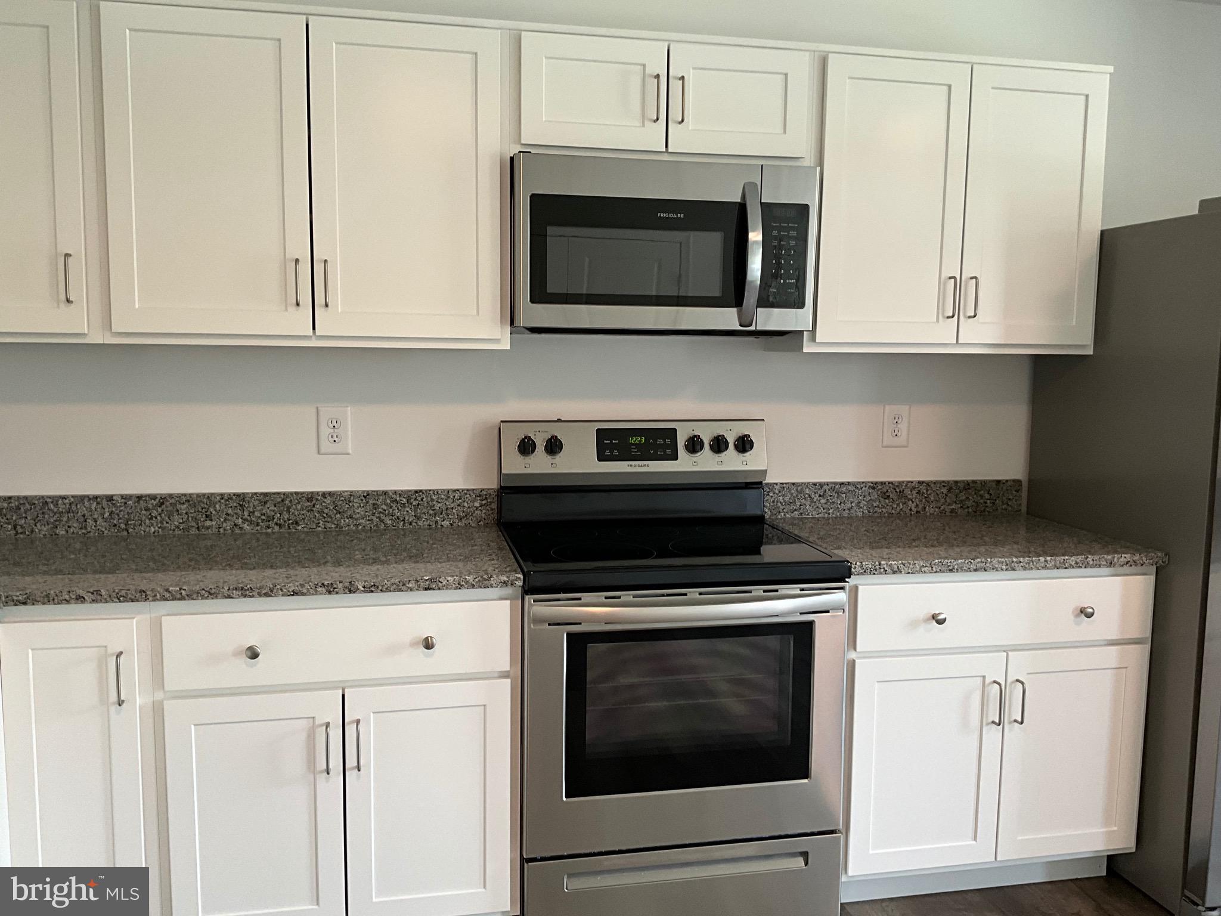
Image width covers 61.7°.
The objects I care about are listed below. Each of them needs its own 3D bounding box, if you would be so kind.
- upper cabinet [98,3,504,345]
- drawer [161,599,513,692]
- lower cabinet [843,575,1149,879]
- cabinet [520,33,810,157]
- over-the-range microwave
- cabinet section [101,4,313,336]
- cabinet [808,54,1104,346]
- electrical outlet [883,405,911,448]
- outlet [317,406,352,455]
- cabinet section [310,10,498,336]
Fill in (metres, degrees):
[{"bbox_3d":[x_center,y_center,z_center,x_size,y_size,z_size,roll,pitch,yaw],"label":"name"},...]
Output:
[{"bbox_3d":[-0.714,-0.652,2.482,0.914,0.760,0.337,-1,7,-12],"label":"upper cabinet"},{"bbox_3d":[-0.608,0.370,2.362,0.710,0.158,0.445,-1,7,-12],"label":"drawer"},{"bbox_3d":[0.904,0.642,2.816,0.836,0.805,0.642,-1,7,-12],"label":"lower cabinet"},{"bbox_3d":[0.107,-0.893,2.627,0.760,0.296,0.332,-1,7,-12],"label":"cabinet"},{"bbox_3d":[0.111,-0.525,2.633,0.759,0.413,0.407,-1,7,-12],"label":"over-the-range microwave"},{"bbox_3d":[-0.932,-0.655,2.457,0.436,0.724,0.320,-1,6,-12],"label":"cabinet section"},{"bbox_3d":[0.888,-0.672,2.813,0.839,0.760,0.337,-1,7,-12],"label":"cabinet"},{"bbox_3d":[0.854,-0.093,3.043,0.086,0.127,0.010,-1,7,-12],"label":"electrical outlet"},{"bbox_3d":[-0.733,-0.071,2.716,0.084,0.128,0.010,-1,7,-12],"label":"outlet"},{"bbox_3d":[-0.505,-0.660,2.544,0.435,0.724,0.320,-1,6,-12],"label":"cabinet section"}]

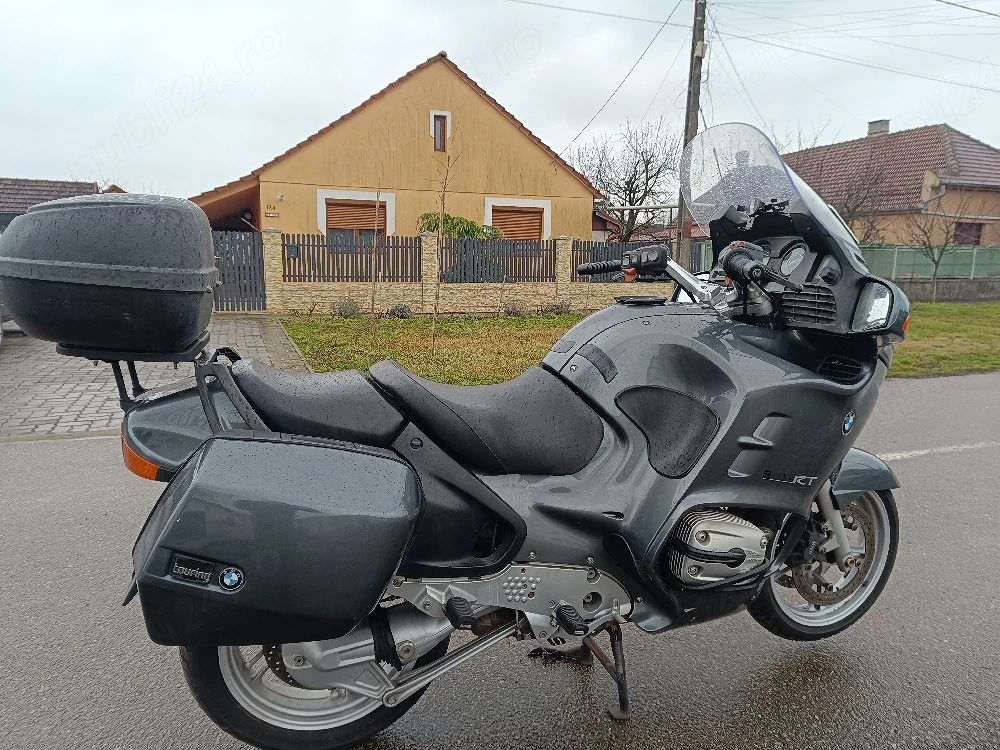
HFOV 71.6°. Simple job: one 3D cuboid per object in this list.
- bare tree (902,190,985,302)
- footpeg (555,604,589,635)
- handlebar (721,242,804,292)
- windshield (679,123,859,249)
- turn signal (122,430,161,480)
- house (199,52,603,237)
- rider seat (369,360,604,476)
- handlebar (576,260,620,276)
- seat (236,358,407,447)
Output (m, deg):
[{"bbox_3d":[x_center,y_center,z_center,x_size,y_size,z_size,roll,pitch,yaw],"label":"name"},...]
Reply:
[{"bbox_3d":[11.860,-3.429,18.624,1.840,2.980,1.840,7,12,31],"label":"bare tree"},{"bbox_3d":[0.158,0.554,1.574,0.045,0.040,0.088,-3,11,-20],"label":"footpeg"},{"bbox_3d":[0.554,-0.231,1.472,0.148,0.096,0.181,0,10,-5],"label":"handlebar"},{"bbox_3d":[0.783,-0.493,1.866,0.455,0.327,0.480,-3,11,-20],"label":"windshield"},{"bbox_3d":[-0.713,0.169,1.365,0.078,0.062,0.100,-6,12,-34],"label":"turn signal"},{"bbox_3d":[-3.609,-5.555,21.017,10.200,5.760,10.200,-2,11,-18],"label":"house"},{"bbox_3d":[-0.065,0.080,1.665,0.525,0.270,0.360,-3,11,-20],"label":"rider seat"},{"bbox_3d":[0.299,-0.327,2.085,0.155,0.050,0.042,10,13,40],"label":"handlebar"},{"bbox_3d":[-0.410,0.045,1.533,0.340,0.175,0.310,-3,11,-20],"label":"seat"}]

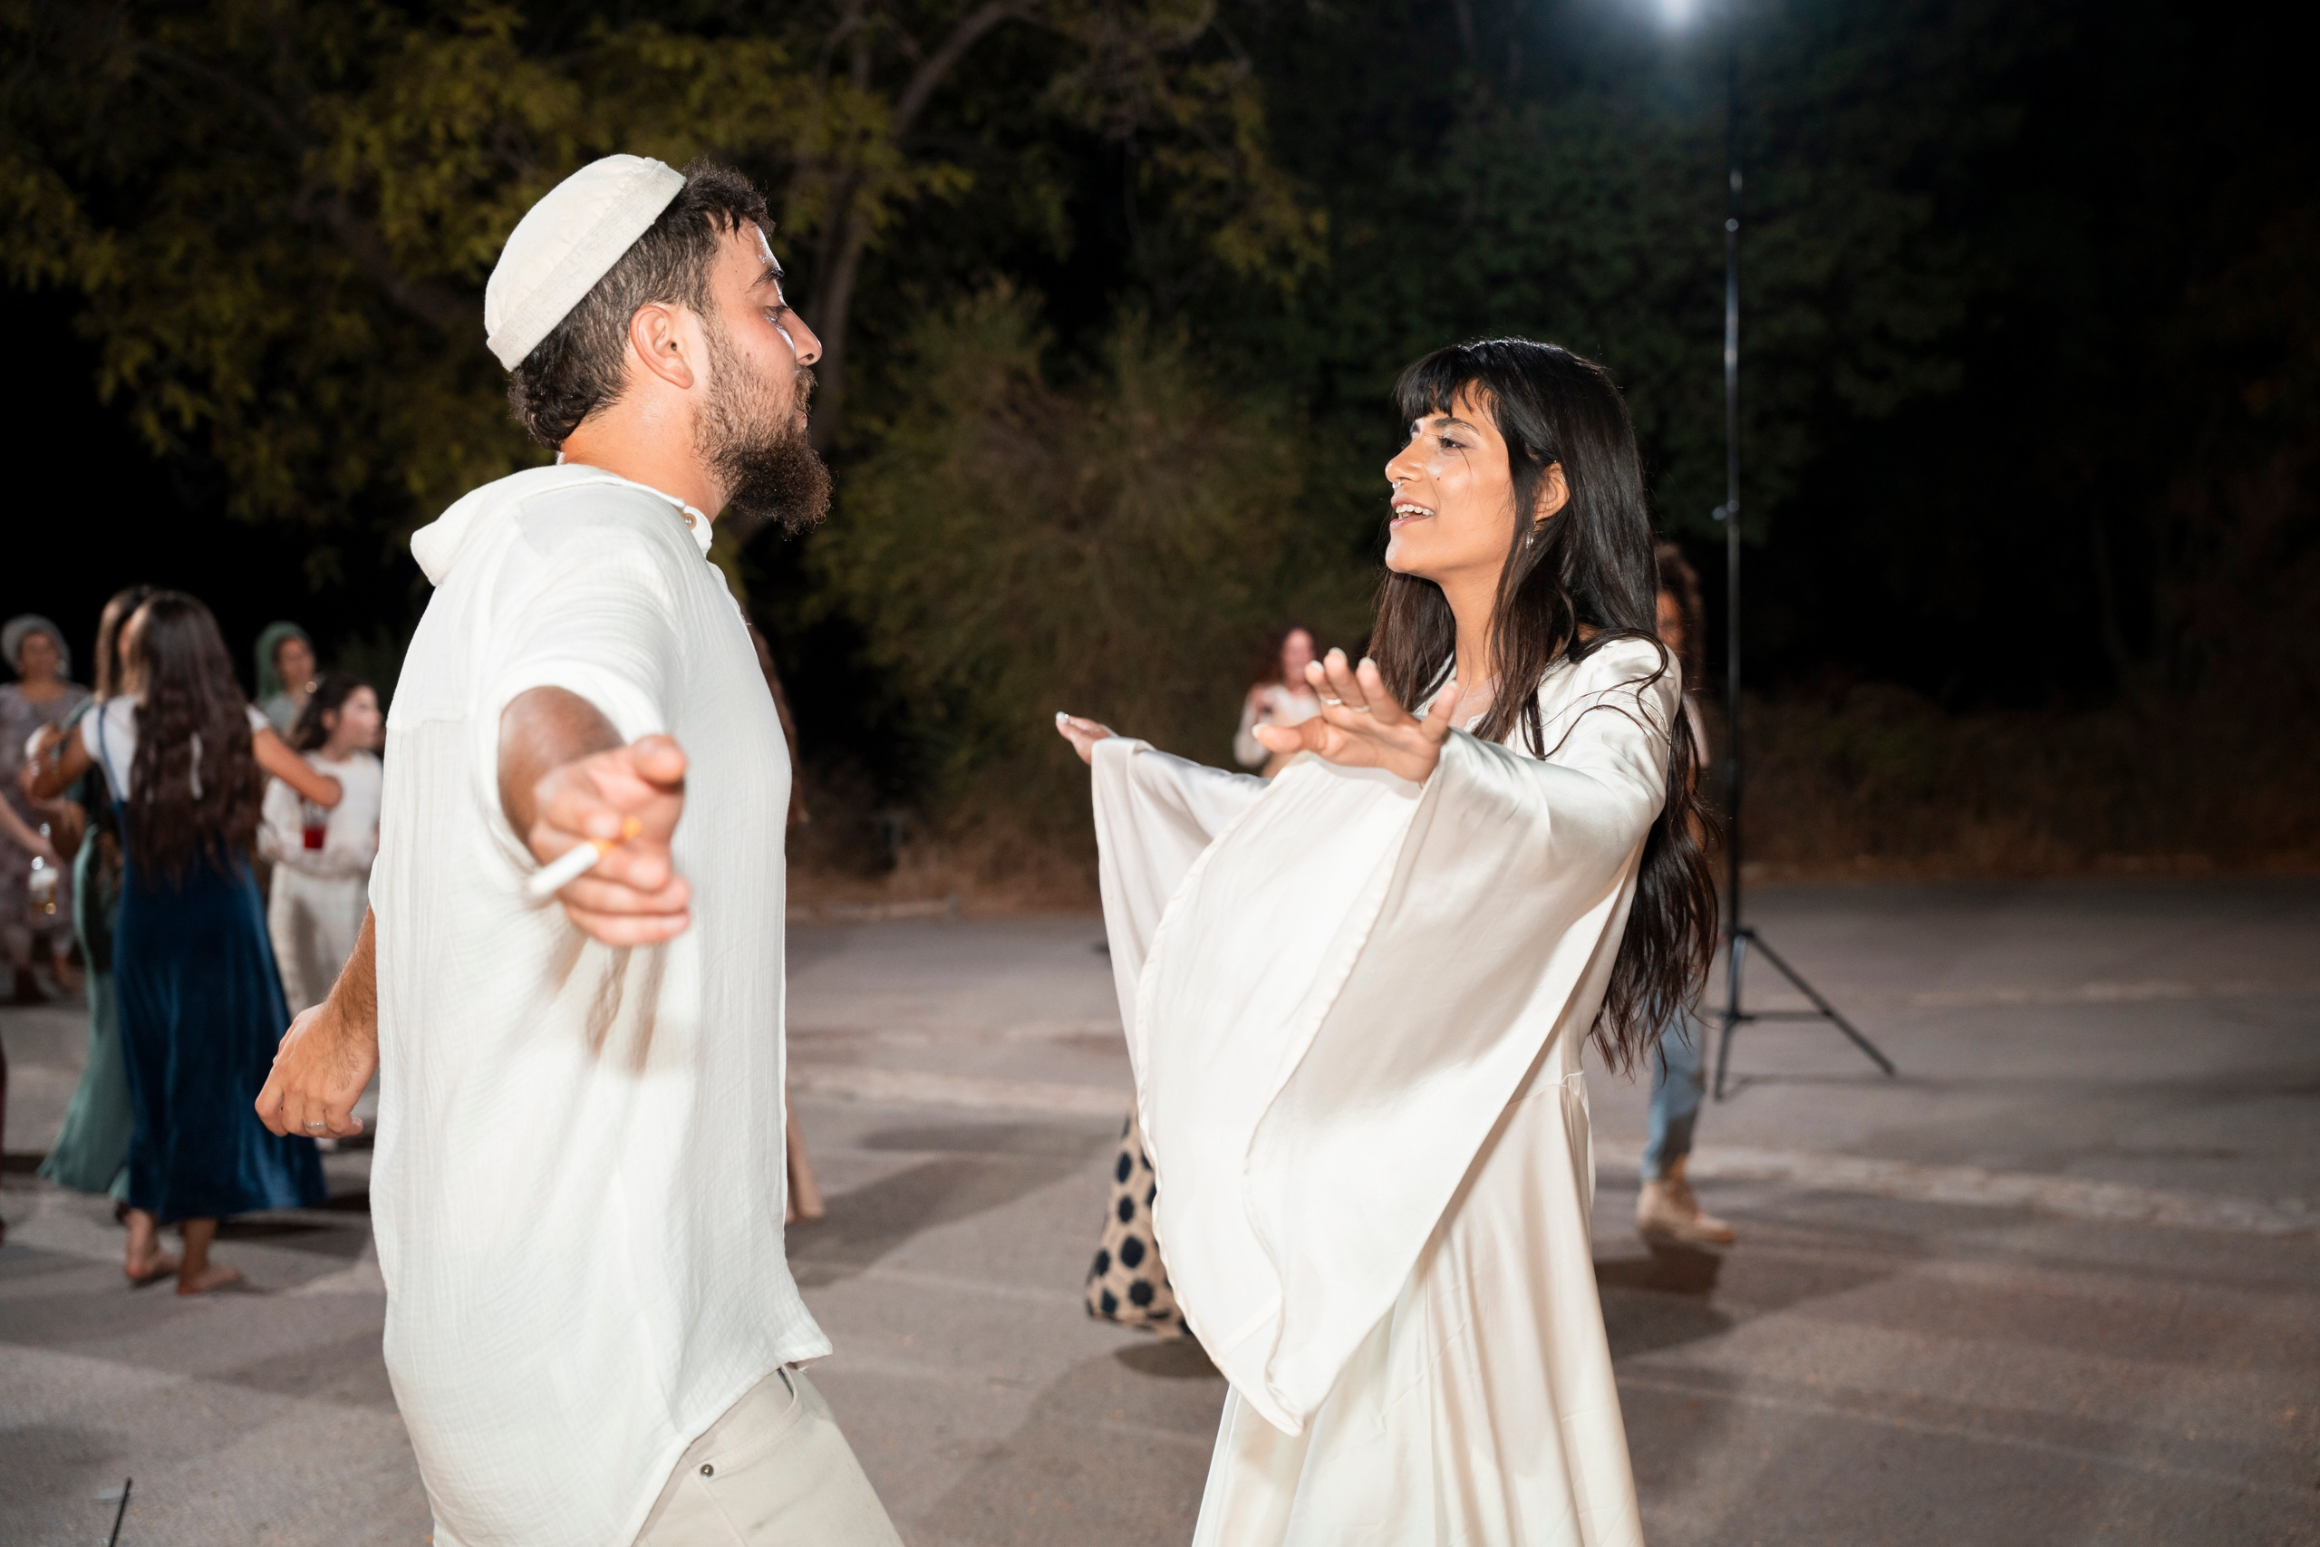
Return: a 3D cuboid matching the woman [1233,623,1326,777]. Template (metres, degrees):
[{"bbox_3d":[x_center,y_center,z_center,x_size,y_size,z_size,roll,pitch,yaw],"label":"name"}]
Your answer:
[{"bbox_3d":[0.550,0.185,10.800,0.520,1.630,0.380,0,1,-6],"label":"woman"}]

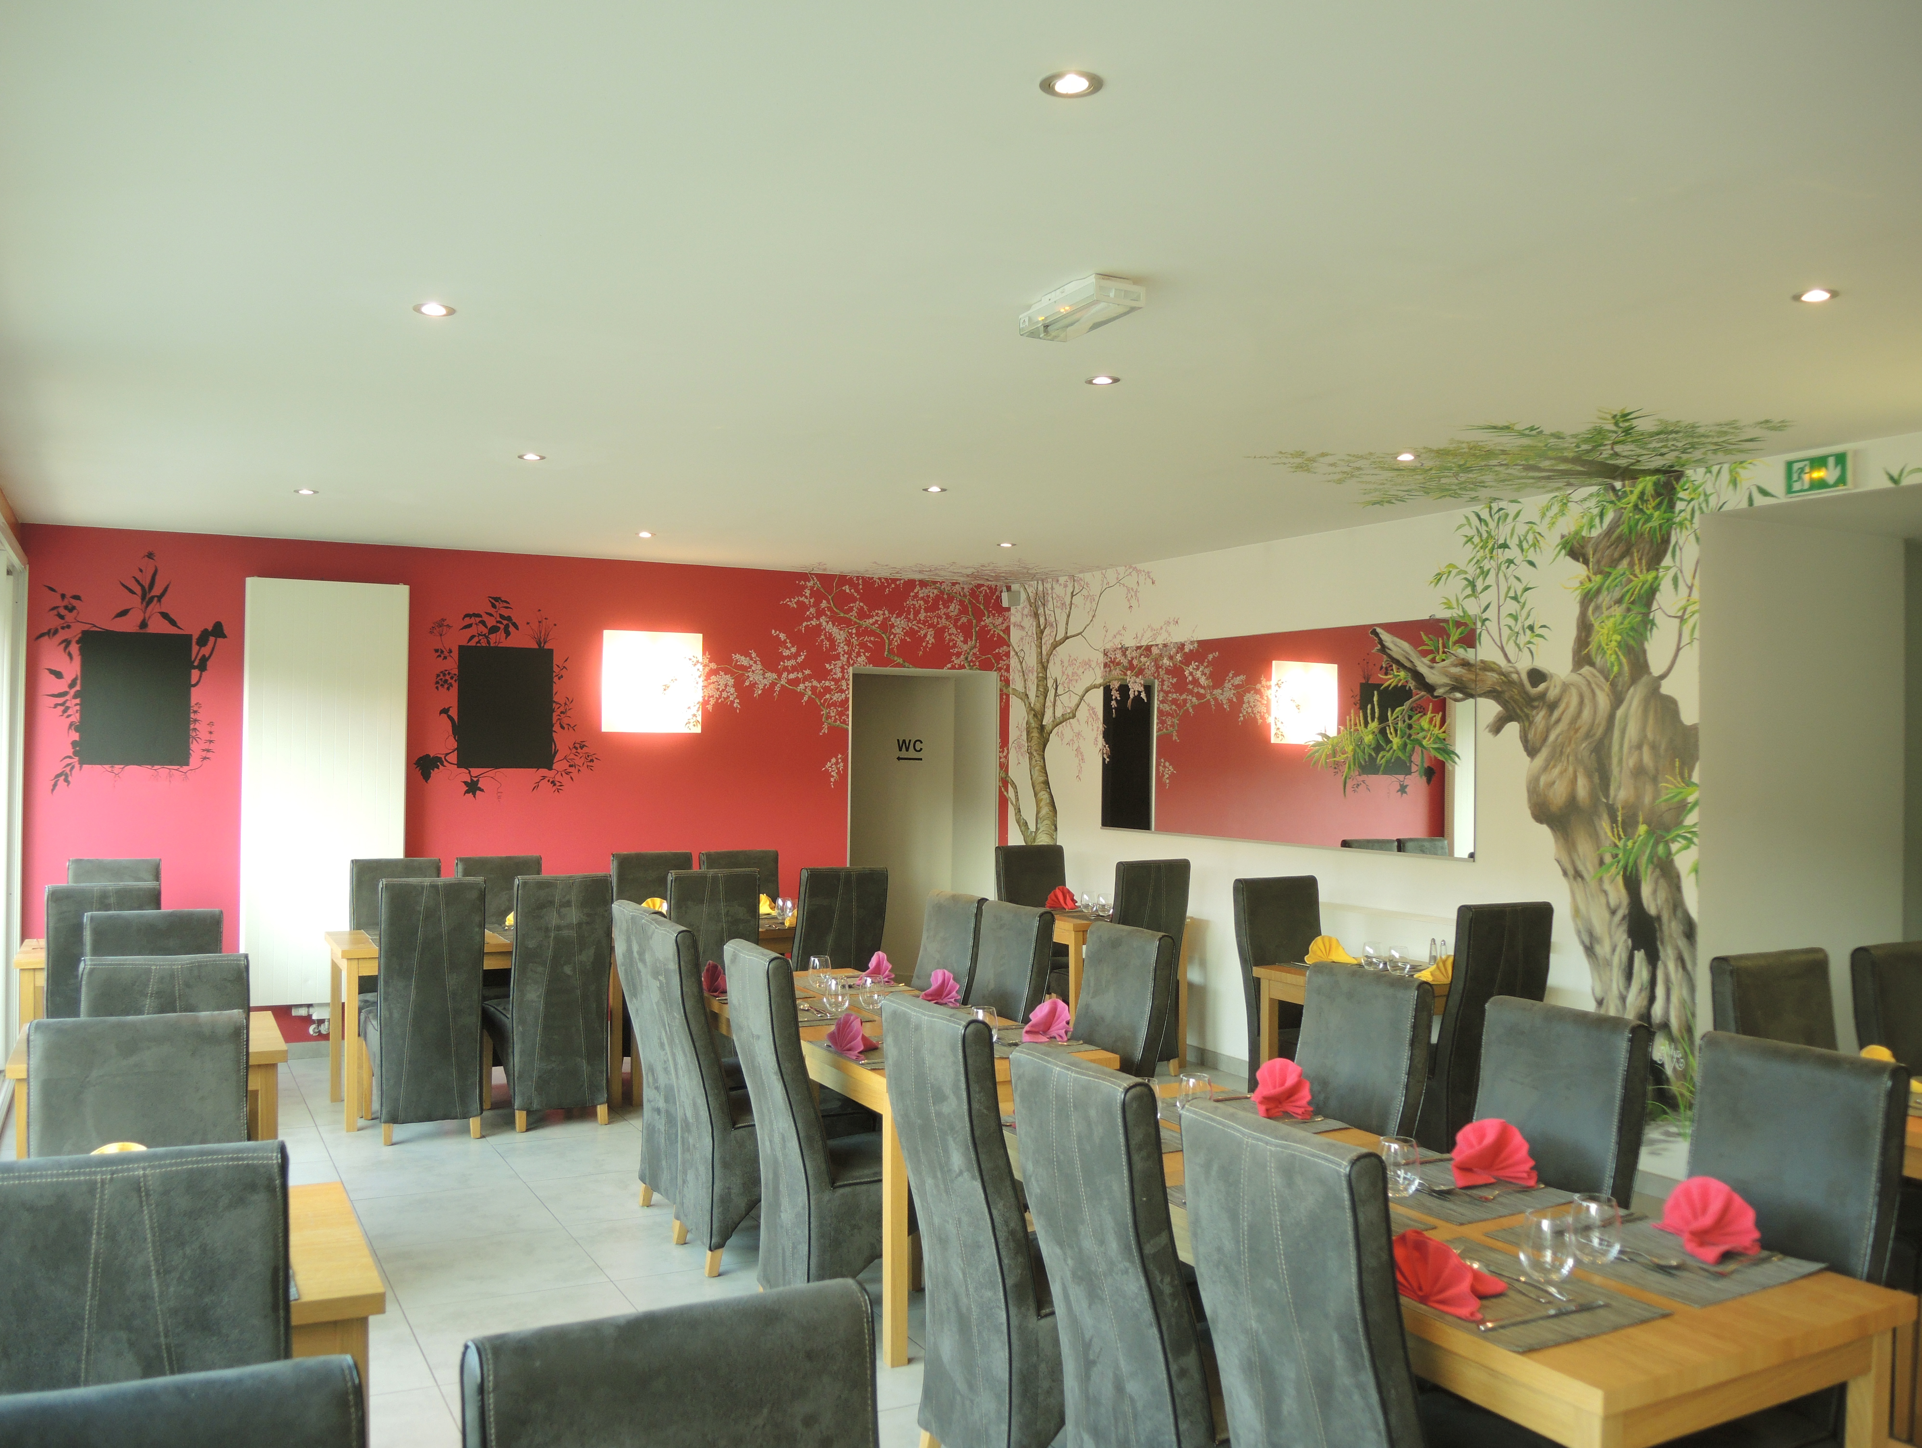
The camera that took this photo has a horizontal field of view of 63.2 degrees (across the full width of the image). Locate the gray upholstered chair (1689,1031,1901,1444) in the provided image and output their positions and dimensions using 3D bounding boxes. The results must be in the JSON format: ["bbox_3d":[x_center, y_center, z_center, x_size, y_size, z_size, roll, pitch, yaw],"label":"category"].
[{"bbox_3d":[1.348,1.156,2.848,0.650,1.085,0.400,1,-1,-28],"label":"gray upholstered chair"}]

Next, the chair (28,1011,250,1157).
[{"bbox_3d":[-1.565,1.124,2.909,0.450,1.070,0.600,1,-1,-23],"label":"chair"}]

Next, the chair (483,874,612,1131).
[{"bbox_3d":[-1.772,1.171,6.805,0.450,1.070,0.600,1,-1,-25],"label":"chair"}]

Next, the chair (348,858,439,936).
[{"bbox_3d":[-2.565,1.175,7.178,0.420,1.070,0.580,1,-1,-22],"label":"chair"}]

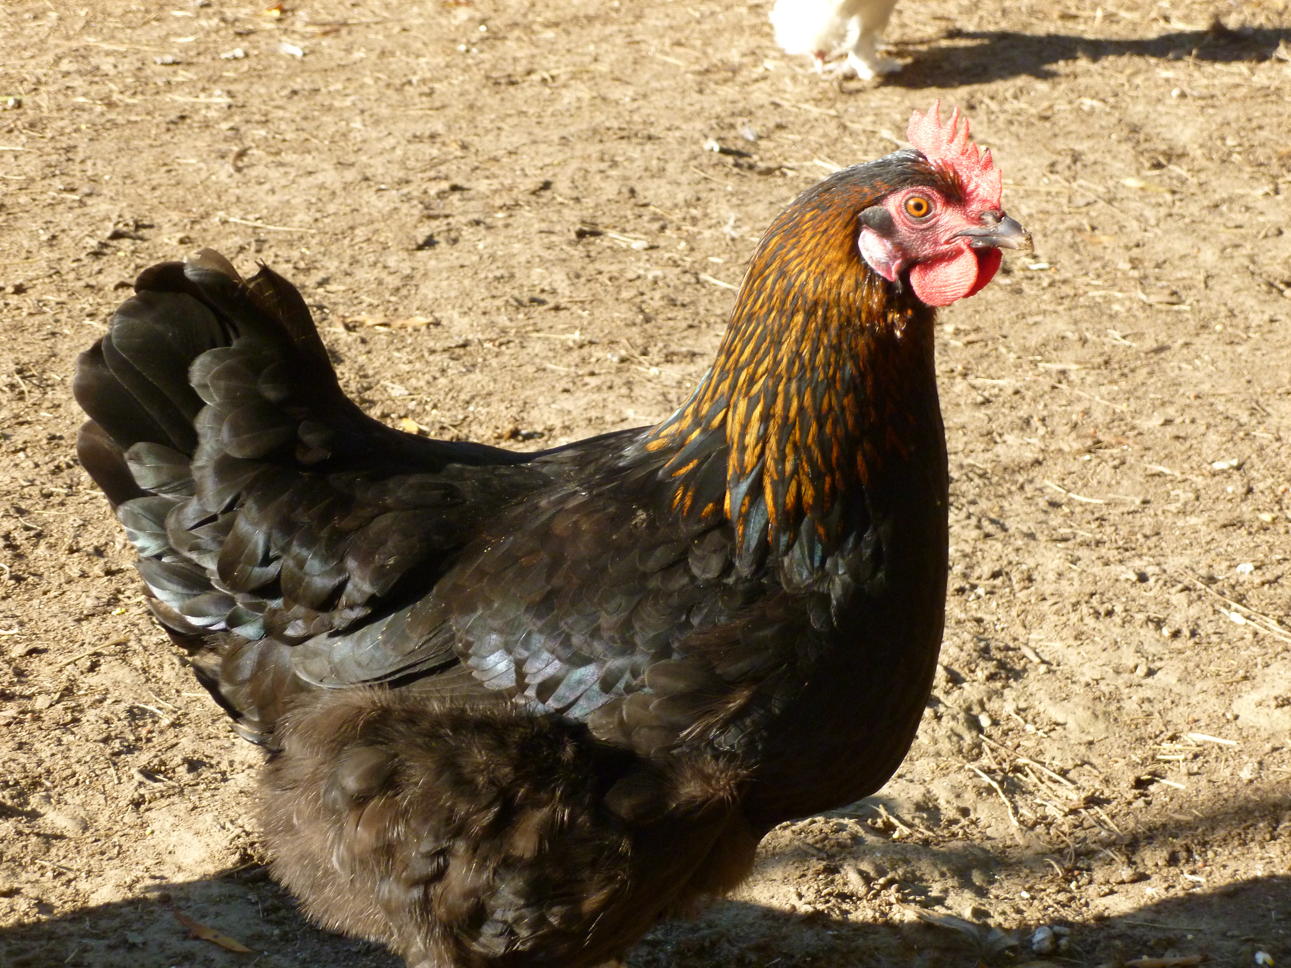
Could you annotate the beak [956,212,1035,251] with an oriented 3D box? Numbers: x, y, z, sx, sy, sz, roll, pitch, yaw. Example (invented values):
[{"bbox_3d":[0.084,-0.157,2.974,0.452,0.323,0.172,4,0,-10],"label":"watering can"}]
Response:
[{"bbox_3d":[0.145,-0.105,1.395,0.032,0.014,0.014,10,22,15],"label":"beak"}]

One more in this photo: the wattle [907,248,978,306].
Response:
[{"bbox_3d":[0.124,-0.086,1.392,0.028,0.024,0.009,6,21,17],"label":"wattle"}]

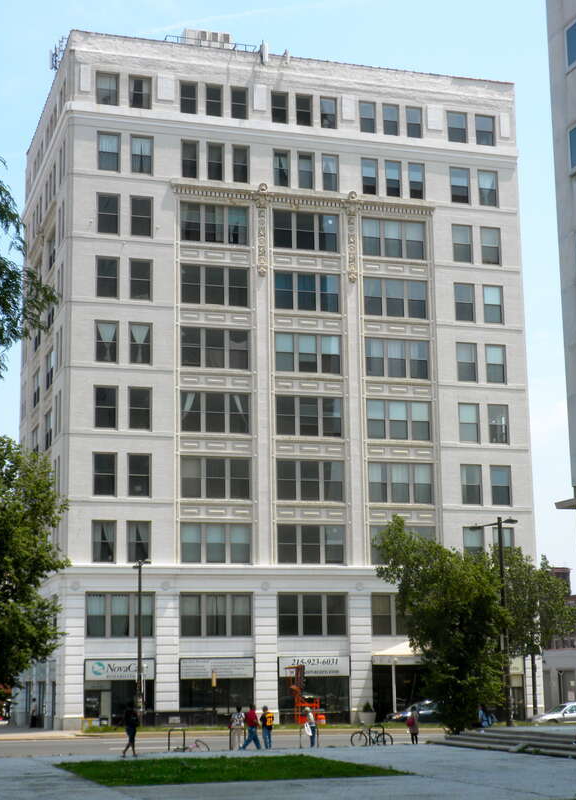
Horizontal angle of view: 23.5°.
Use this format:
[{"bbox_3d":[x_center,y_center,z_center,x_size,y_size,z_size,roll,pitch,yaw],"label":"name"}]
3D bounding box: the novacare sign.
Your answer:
[{"bbox_3d":[-9.725,15.647,80.519,4.161,1.246,0.200,3,-11,-17],"label":"novacare sign"}]

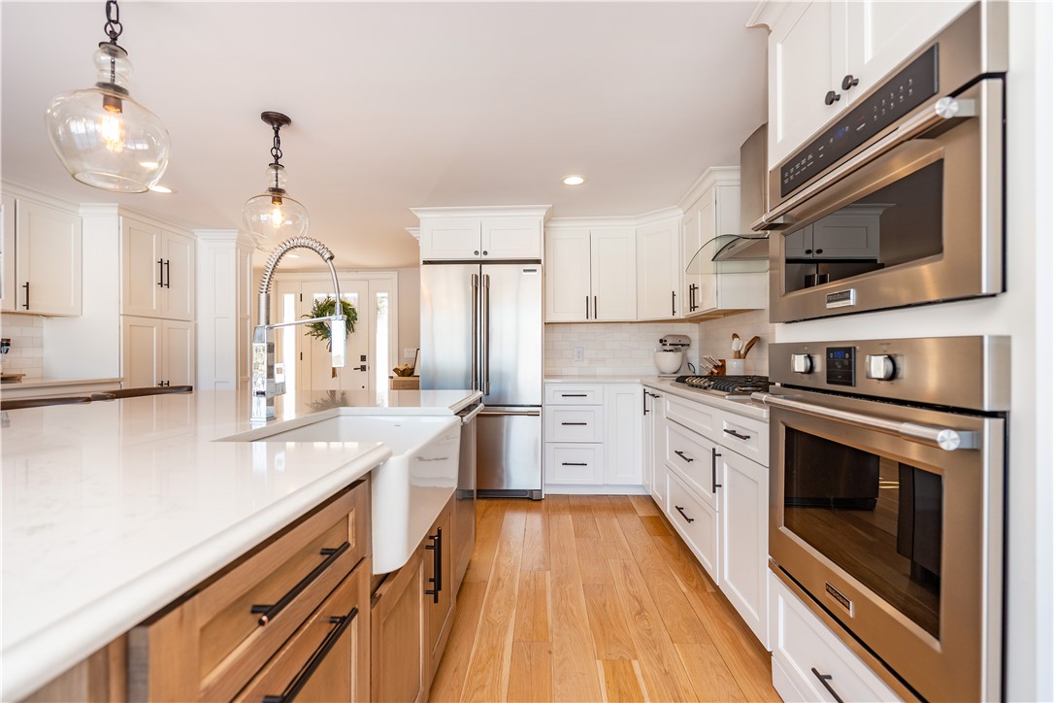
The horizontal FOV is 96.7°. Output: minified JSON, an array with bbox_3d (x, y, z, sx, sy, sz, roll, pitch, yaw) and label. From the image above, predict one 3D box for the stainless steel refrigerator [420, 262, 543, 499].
[{"bbox_3d":[-0.330,0.244,3.866,0.911,1.780,0.750,0,0,2],"label":"stainless steel refrigerator"}]

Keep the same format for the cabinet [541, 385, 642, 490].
[{"bbox_3d":[0.532,0.671,3.922,0.760,0.885,0.615,0,0,2],"label":"cabinet"}]

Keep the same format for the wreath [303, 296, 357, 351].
[{"bbox_3d":[-2.582,-0.375,6.090,0.710,0.690,0.160,0,0,2],"label":"wreath"}]

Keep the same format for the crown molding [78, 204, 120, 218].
[{"bbox_3d":[-3.285,-1.077,3.624,0.335,0.097,0.080,0,0,2],"label":"crown molding"}]

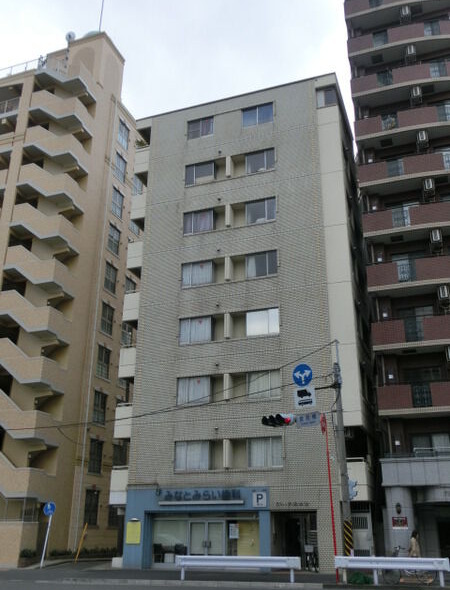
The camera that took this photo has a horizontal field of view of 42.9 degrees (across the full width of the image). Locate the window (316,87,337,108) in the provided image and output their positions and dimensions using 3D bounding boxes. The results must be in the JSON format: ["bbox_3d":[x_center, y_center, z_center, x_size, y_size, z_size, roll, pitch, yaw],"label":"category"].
[{"bbox_3d":[5.239,-10.242,29.531,0.985,1.226,0.120,-7,-24,18],"label":"window"}]

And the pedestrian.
[{"bbox_3d":[6.437,8.739,19.210,0.380,1.580,0.460,-7,-23,18],"label":"pedestrian"}]

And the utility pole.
[{"bbox_3d":[4.107,5.499,19.885,0.320,8.098,0.320,-7,-23,18],"label":"utility pole"}]

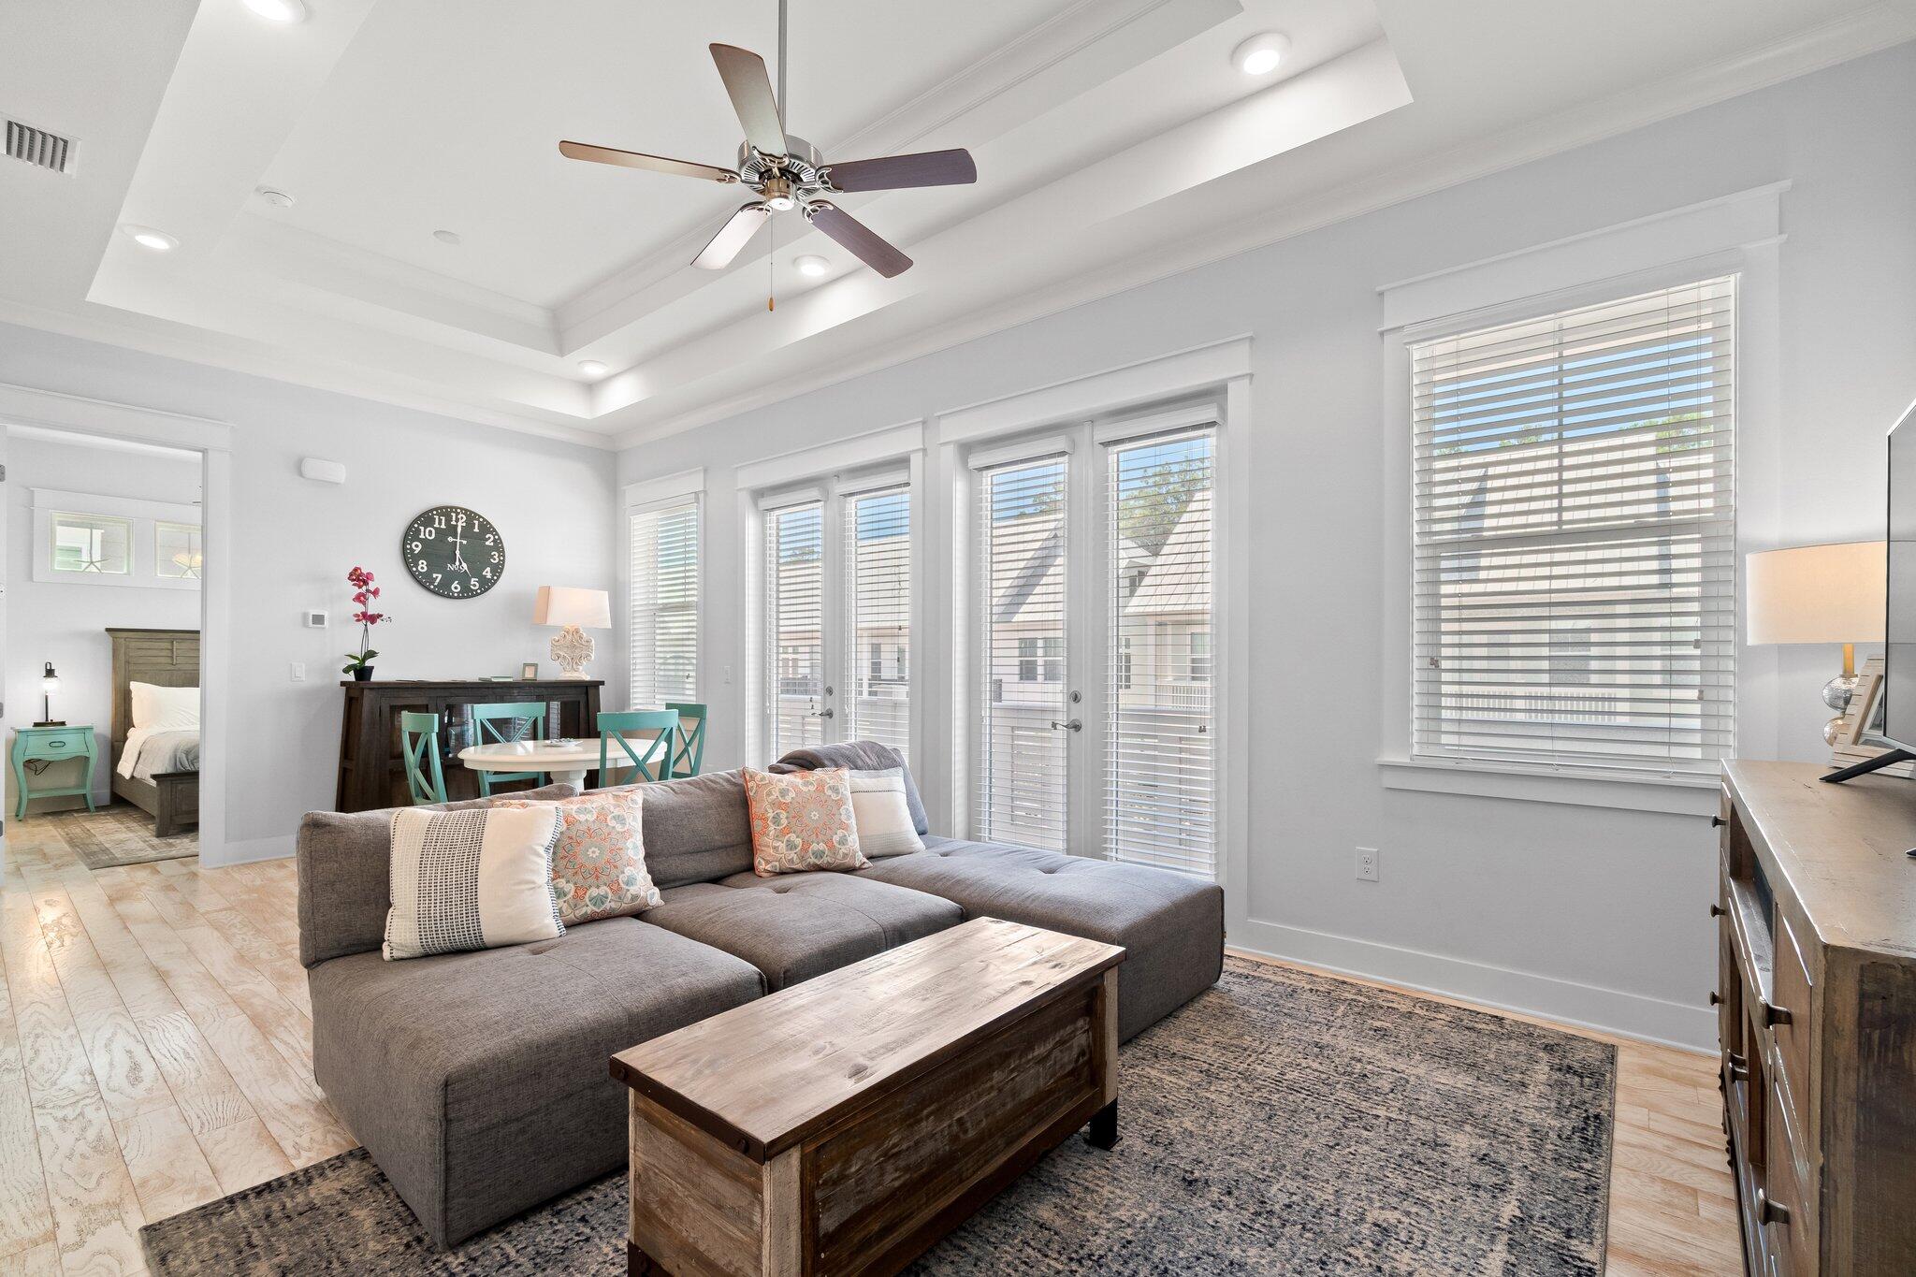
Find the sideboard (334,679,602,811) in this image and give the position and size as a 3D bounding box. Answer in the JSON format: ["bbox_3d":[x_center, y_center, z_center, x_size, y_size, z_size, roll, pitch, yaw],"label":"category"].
[{"bbox_3d":[-3.390,0.860,5.687,0.420,1.070,1.600,-1,-2,39],"label":"sideboard"}]

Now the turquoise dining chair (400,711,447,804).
[{"bbox_3d":[-2.630,0.881,4.301,0.460,0.960,0.520,-1,-2,39],"label":"turquoise dining chair"}]

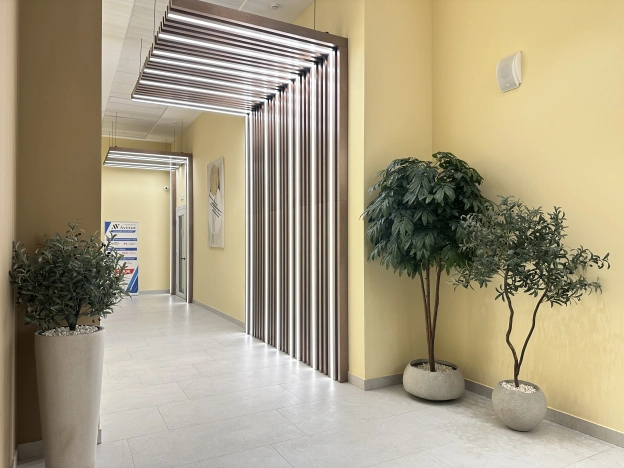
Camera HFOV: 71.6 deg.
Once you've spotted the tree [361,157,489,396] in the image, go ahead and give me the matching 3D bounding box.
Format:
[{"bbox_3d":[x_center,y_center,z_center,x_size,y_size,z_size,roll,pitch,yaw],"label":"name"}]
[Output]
[{"bbox_3d":[1.101,0.301,4.090,1.168,2.134,0.986,0,-1,-28],"label":"tree"}]

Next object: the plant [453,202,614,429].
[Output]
[{"bbox_3d":[1.664,0.627,3.438,0.795,1.892,1.208,0,-1,-28],"label":"plant"}]

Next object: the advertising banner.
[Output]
[{"bbox_3d":[-5.030,0.678,11.450,0.820,1.963,0.181,0,-1,-28],"label":"advertising banner"}]

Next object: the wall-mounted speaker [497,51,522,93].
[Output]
[{"bbox_3d":[1.800,-1.480,3.953,0.120,0.333,0.181,0,-1,-28],"label":"wall-mounted speaker"}]

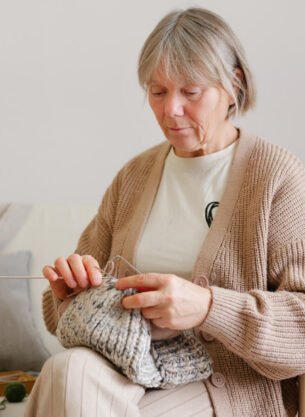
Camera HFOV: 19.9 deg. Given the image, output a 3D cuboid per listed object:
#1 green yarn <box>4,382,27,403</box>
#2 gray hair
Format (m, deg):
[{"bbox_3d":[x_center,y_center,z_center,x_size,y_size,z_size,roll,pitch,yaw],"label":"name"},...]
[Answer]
[{"bbox_3d":[-0.288,0.388,1.830,0.046,0.044,0.046,0,2,0],"label":"green yarn"},{"bbox_3d":[0.084,-0.264,1.570,0.185,0.205,0.215,0,18,32],"label":"gray hair"}]

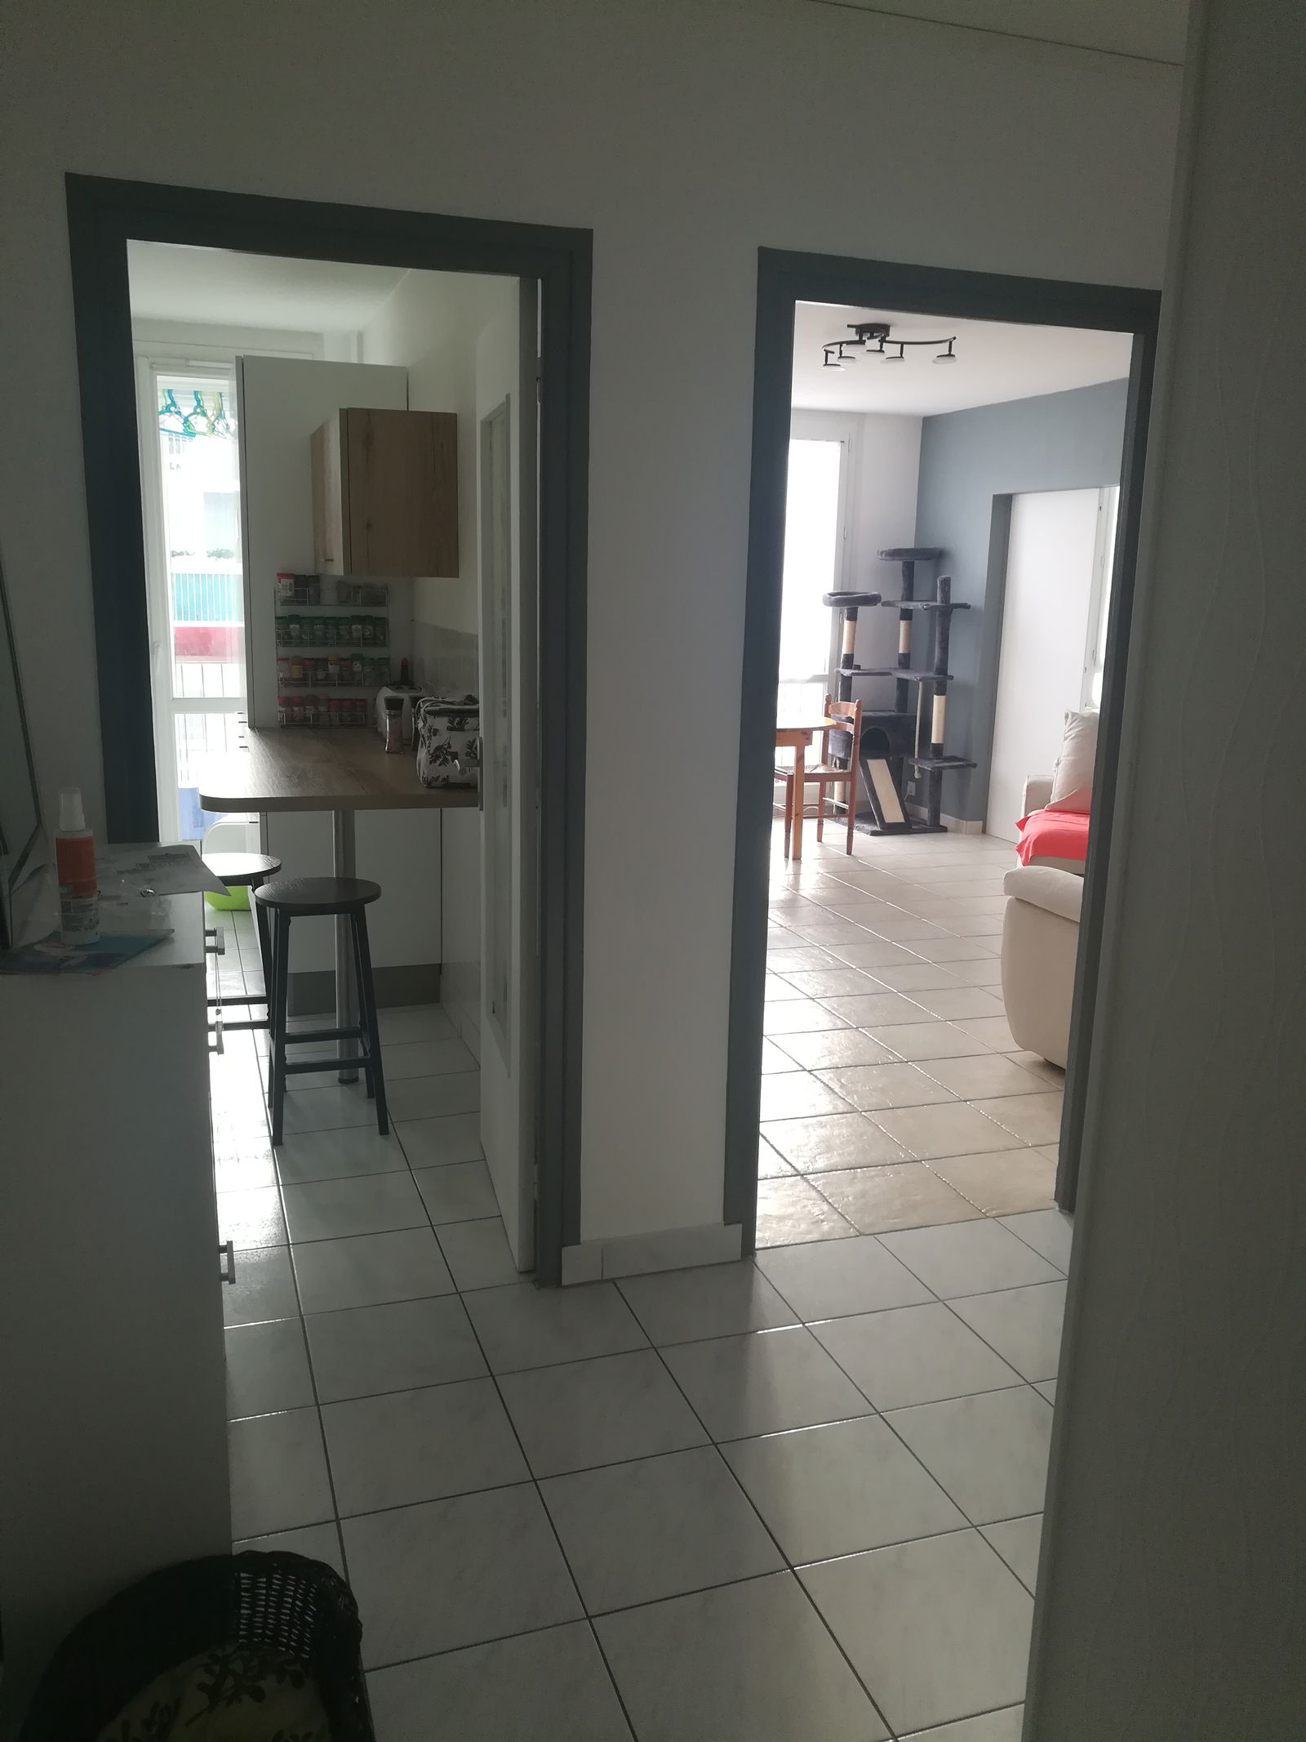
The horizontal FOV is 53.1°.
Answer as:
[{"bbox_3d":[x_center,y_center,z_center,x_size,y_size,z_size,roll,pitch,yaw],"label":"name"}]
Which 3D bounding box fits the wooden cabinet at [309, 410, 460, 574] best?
[{"bbox_3d":[-0.932,-1.256,4.461,0.357,0.505,0.945,-3,12,-19],"label":"wooden cabinet"}]

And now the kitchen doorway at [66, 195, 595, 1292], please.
[{"bbox_3d":[-0.568,-0.130,2.511,0.890,2.110,0.110,-3,12,-19],"label":"kitchen doorway"}]

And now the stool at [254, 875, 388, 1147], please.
[{"bbox_3d":[-0.906,0.377,3.597,0.330,0.660,0.330,-3,12,-19],"label":"stool"}]

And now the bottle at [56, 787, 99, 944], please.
[{"bbox_3d":[-0.681,-0.006,1.543,0.047,0.181,0.047,-4,13,-24],"label":"bottle"}]

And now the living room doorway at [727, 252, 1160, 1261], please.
[{"bbox_3d":[0.613,-0.190,2.924,0.925,2.130,0.110,-3,12,-19],"label":"living room doorway"}]

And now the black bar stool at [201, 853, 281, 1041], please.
[{"bbox_3d":[-1.265,0.305,3.900,0.330,0.660,0.330,-3,12,-19],"label":"black bar stool"}]

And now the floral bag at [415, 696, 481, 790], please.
[{"bbox_3d":[-0.535,-0.360,3.596,0.210,0.245,0.145,-3,12,-19],"label":"floral bag"}]

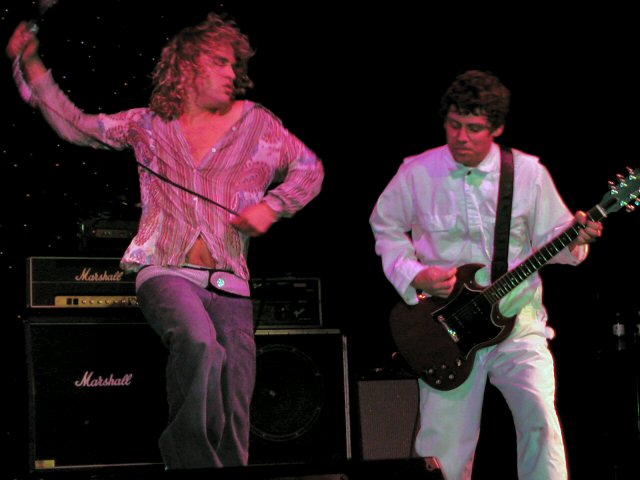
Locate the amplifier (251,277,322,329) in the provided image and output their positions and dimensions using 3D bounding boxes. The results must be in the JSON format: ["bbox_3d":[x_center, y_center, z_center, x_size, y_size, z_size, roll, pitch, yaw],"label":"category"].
[{"bbox_3d":[-0.303,0.324,8.287,0.560,0.250,0.300,1,-8,-21],"label":"amplifier"}]

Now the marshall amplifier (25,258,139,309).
[{"bbox_3d":[-1.116,0.228,8.483,0.740,0.270,0.215,1,-8,-21],"label":"marshall amplifier"}]

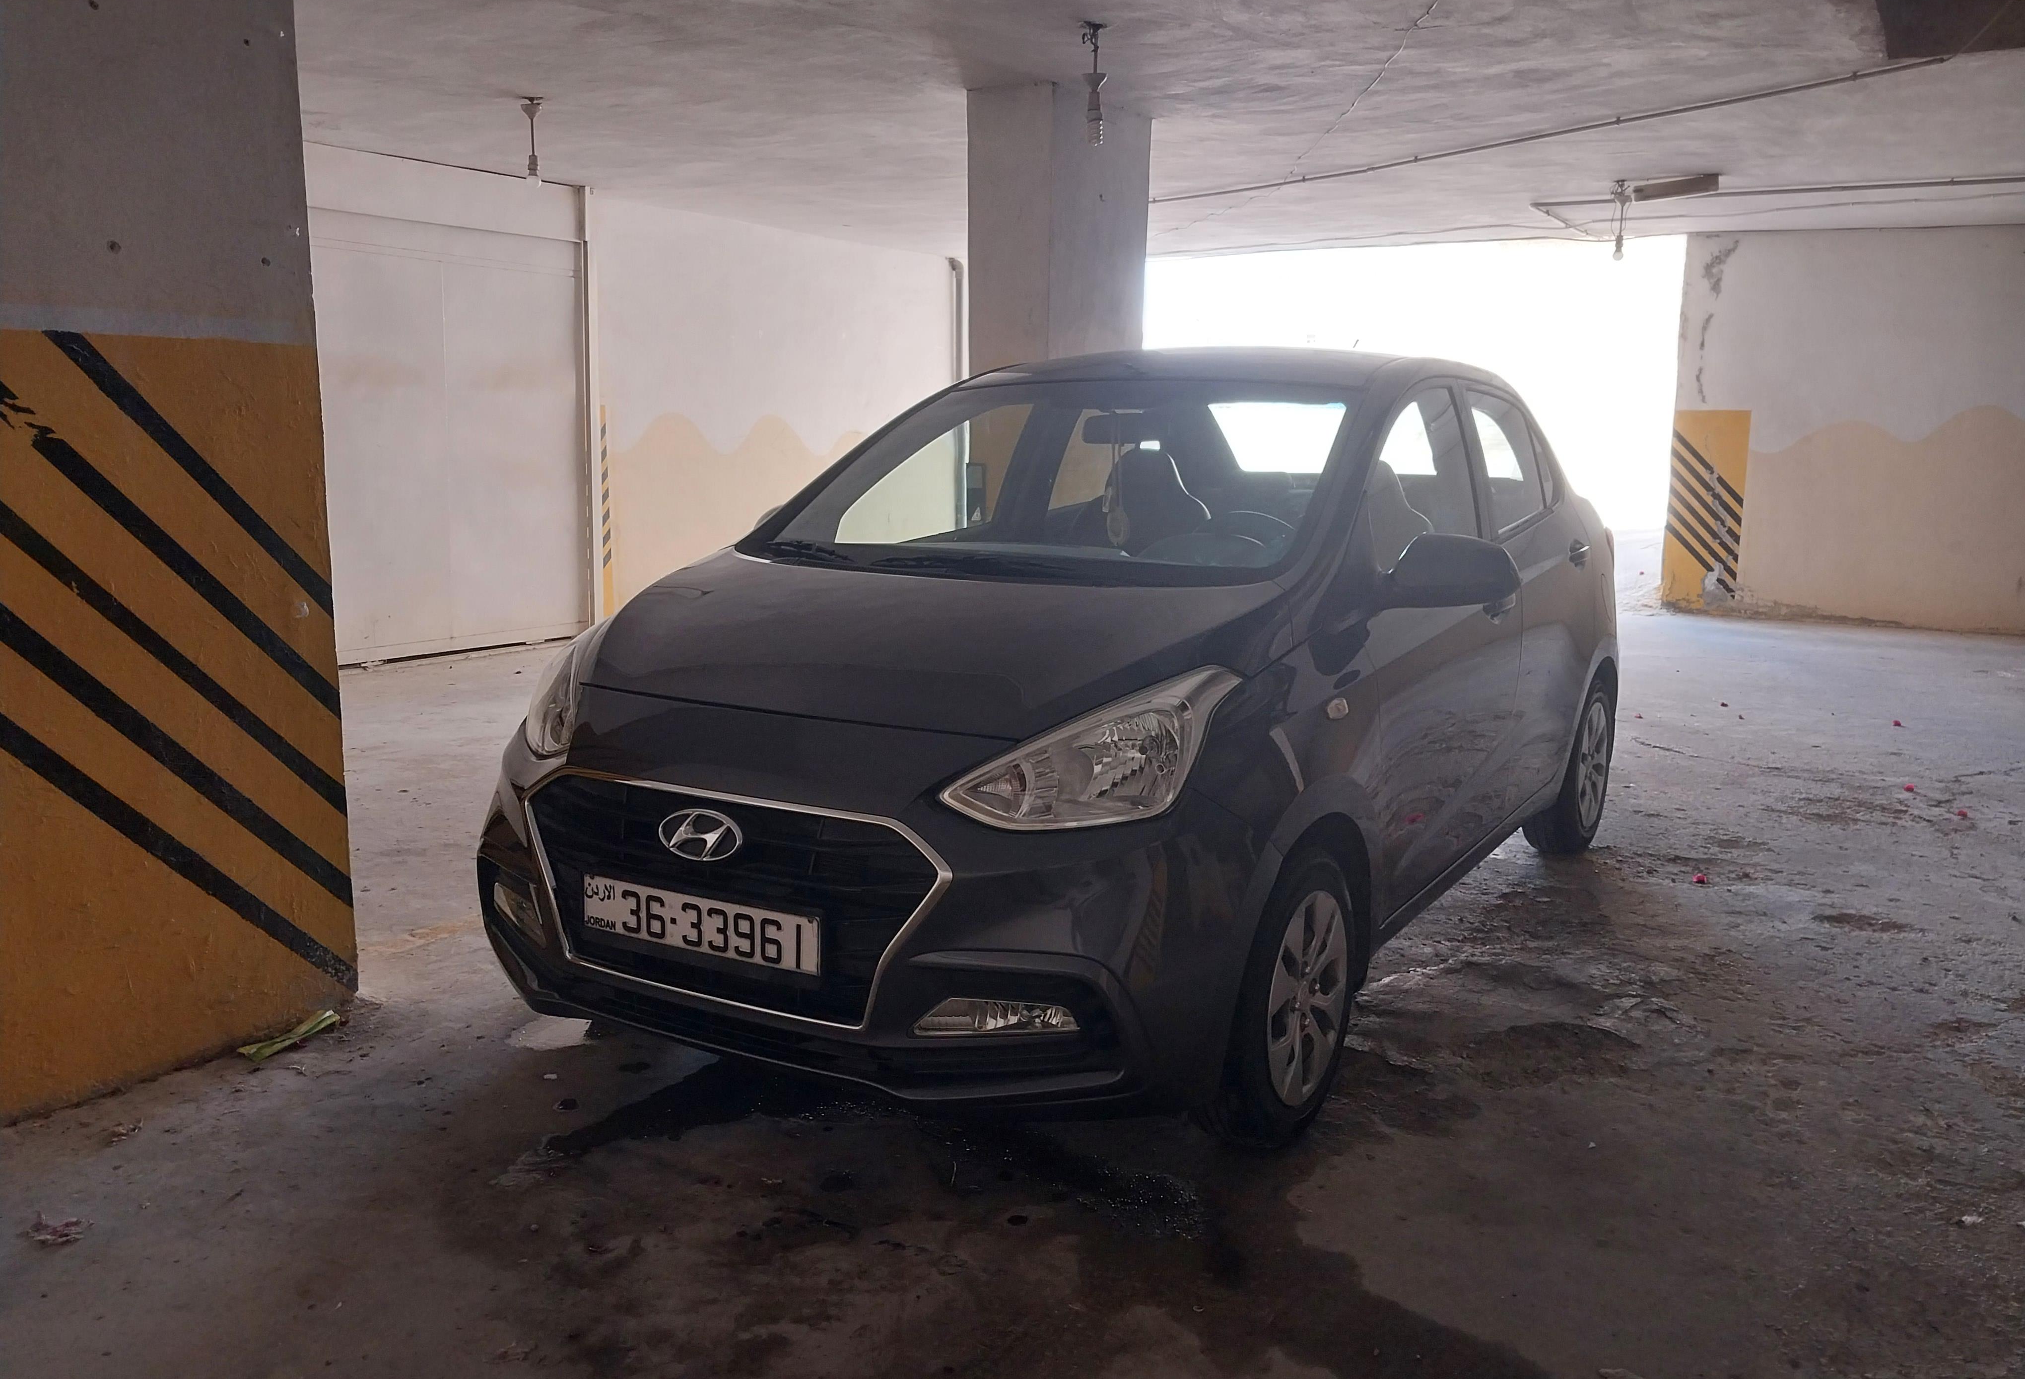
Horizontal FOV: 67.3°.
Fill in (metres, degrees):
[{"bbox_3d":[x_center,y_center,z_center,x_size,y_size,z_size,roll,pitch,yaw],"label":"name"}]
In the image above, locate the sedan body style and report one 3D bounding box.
[{"bbox_3d":[0.512,-0.145,4.133,1.740,1.520,3.995,6,11,32],"label":"sedan body style"}]

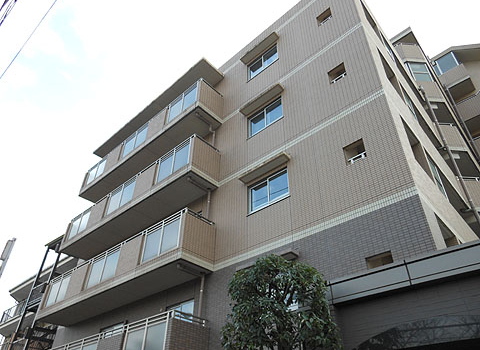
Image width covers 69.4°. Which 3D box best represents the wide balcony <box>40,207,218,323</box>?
[{"bbox_3d":[-4.439,3.626,12.157,9.094,1.513,1.142,-29,-46,34],"label":"wide balcony"}]

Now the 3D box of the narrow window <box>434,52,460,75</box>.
[{"bbox_3d":[13.381,-7.141,22.524,1.379,1.428,0.118,-29,-46,34],"label":"narrow window"}]

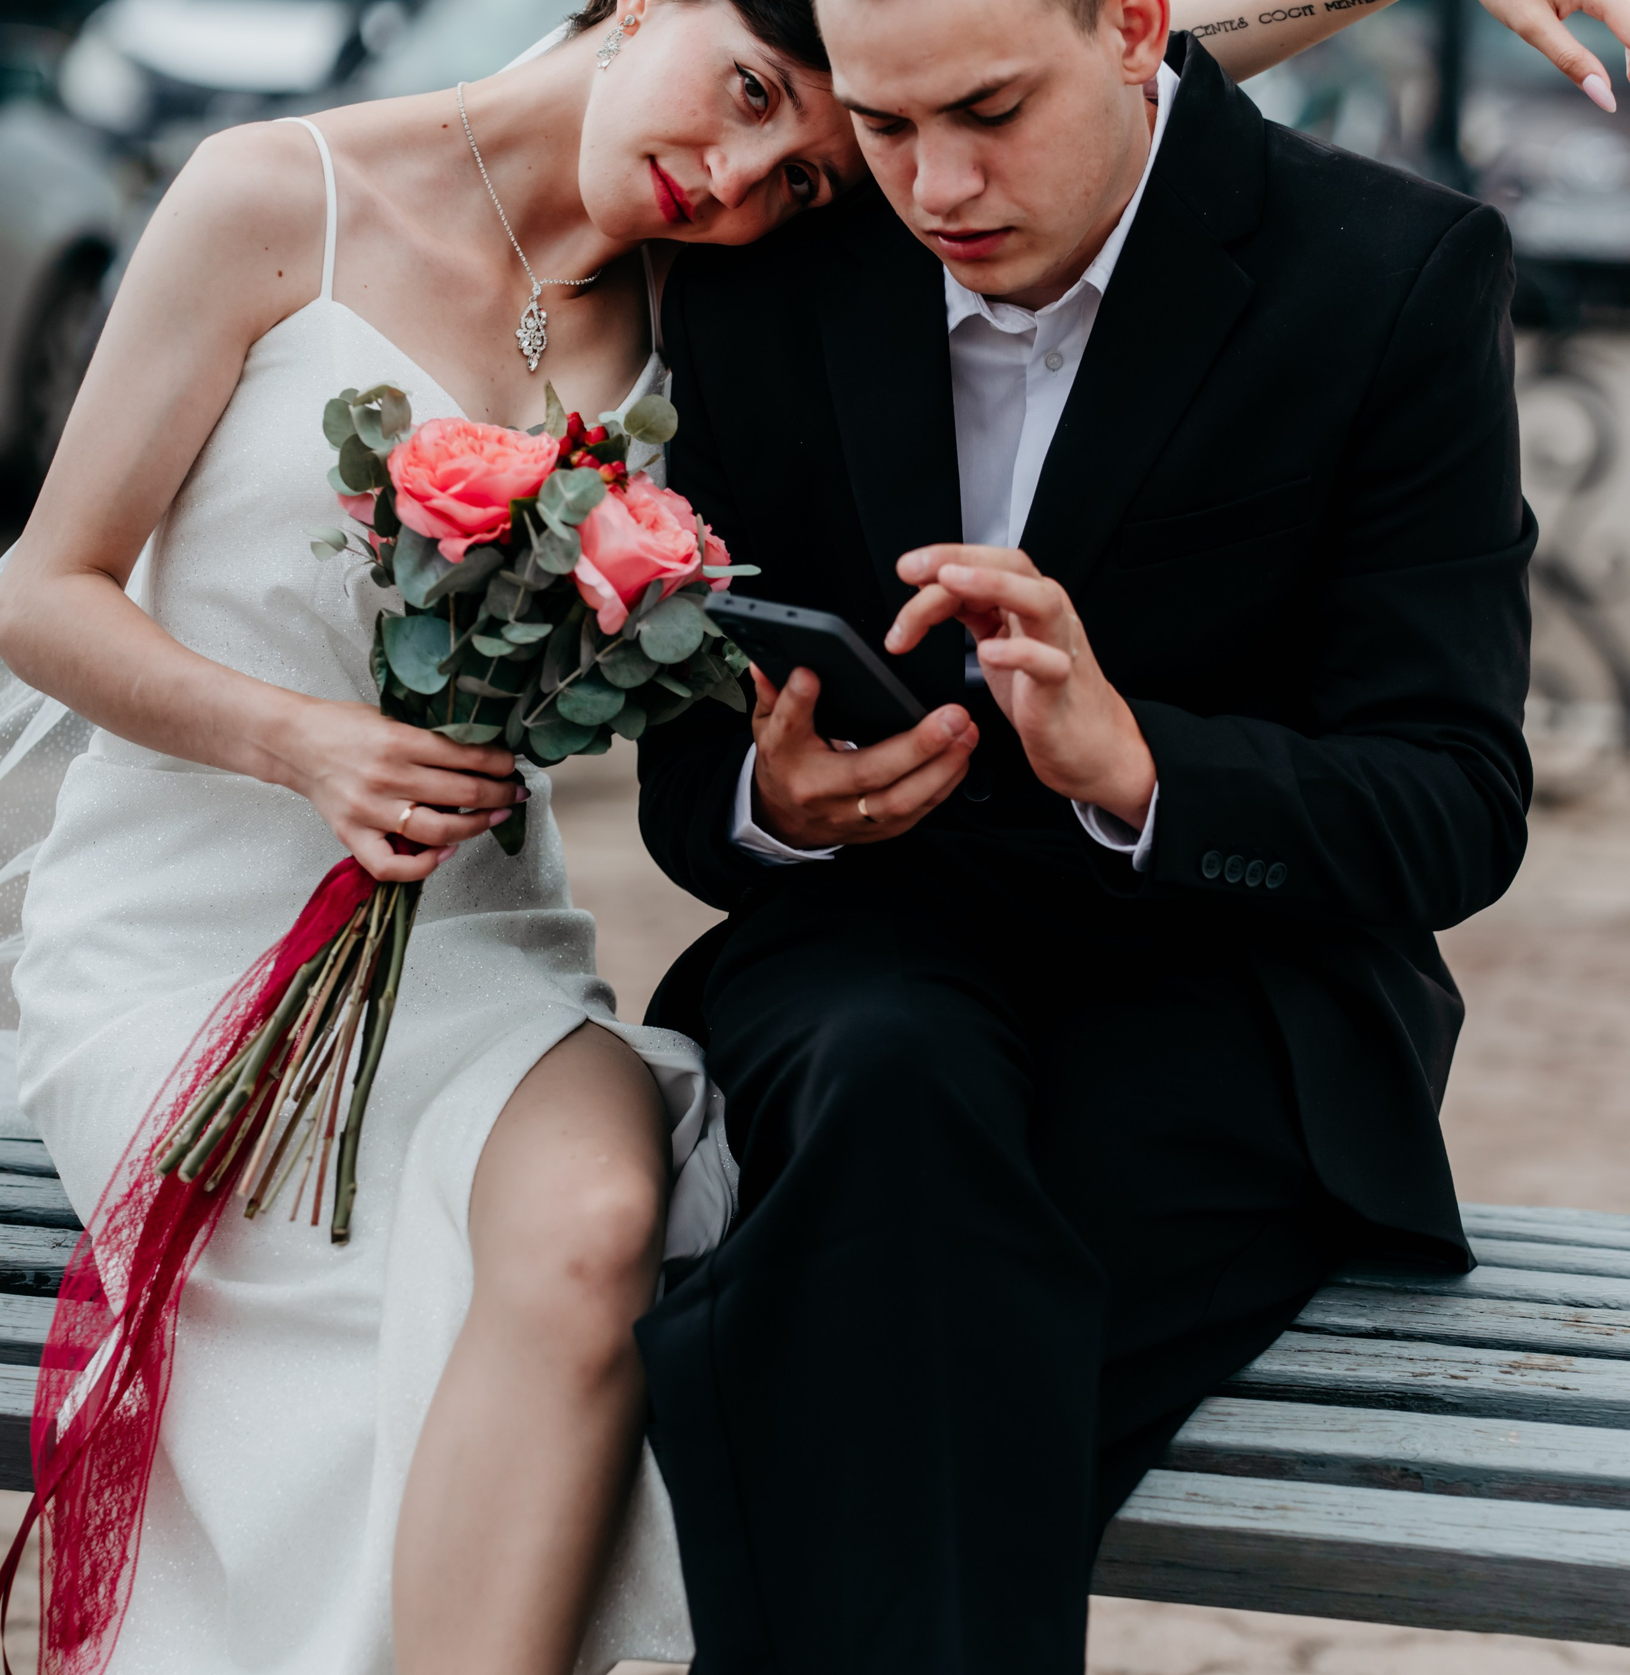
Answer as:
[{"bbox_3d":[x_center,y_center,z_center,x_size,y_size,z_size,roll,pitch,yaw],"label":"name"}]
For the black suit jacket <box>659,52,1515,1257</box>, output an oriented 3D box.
[{"bbox_3d":[0.144,-0.104,3.060,0.480,0.630,0.400,3,9,18],"label":"black suit jacket"}]

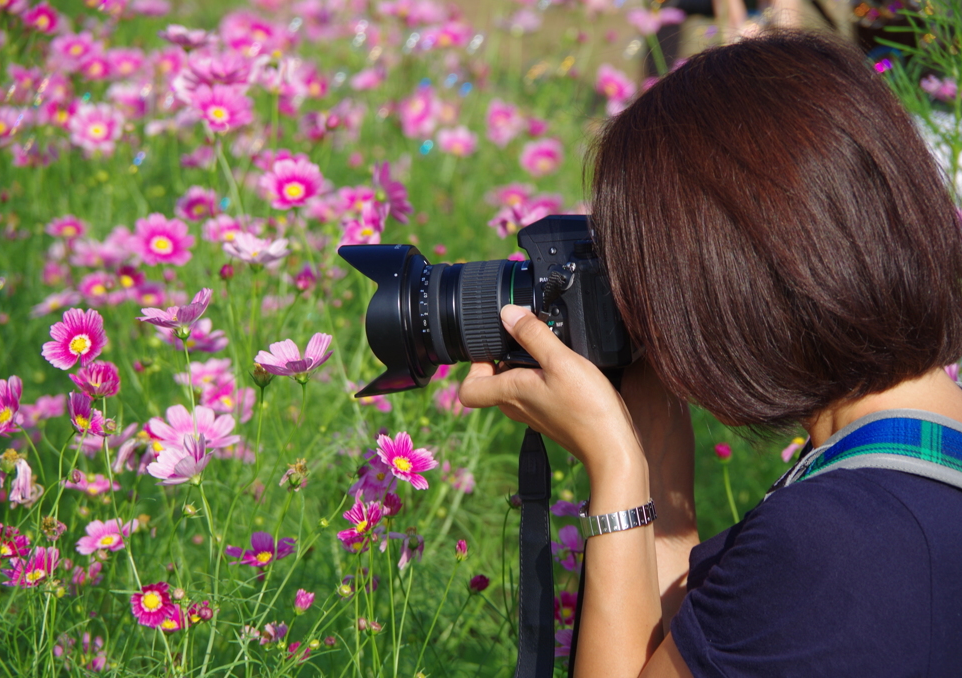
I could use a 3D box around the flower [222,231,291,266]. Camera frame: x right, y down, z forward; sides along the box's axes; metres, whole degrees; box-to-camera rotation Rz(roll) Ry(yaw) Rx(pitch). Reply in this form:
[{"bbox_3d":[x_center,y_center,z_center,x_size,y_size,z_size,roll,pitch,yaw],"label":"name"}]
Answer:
[{"bbox_3d":[-0.196,-0.079,5.000,0.055,0.019,0.053,0,10,0],"label":"flower"}]

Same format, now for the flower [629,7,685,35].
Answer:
[{"bbox_3d":[0.208,-0.378,6.800,0.058,0.028,0.055,0,6,0],"label":"flower"}]

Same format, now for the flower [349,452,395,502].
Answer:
[{"bbox_3d":[-0.078,0.100,4.150,0.036,0.037,0.016,1,6,9],"label":"flower"}]

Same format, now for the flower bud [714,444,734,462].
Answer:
[{"bbox_3d":[0.182,0.085,4.300,0.013,0.015,0.013,0,6,0],"label":"flower bud"}]

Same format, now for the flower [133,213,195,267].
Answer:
[{"bbox_3d":[-0.257,-0.081,4.650,0.050,0.047,0.018,0,-22,-3],"label":"flower"}]

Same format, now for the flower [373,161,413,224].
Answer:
[{"bbox_3d":[-0.064,-0.108,4.220,0.017,0.047,0.044,-7,13,-34],"label":"flower"}]

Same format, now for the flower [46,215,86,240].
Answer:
[{"bbox_3d":[-0.398,-0.107,5.500,0.039,0.014,0.038,0,37,0],"label":"flower"}]

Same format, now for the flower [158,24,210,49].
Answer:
[{"bbox_3d":[-0.309,-0.317,6.000,0.050,0.019,0.050,0,10,0],"label":"flower"}]

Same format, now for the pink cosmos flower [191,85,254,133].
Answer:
[{"bbox_3d":[-0.216,-0.193,4.800,0.052,0.050,0.020,-1,-36,-8],"label":"pink cosmos flower"}]

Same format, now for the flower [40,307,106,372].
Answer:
[{"bbox_3d":[-0.292,0.000,4.120,0.047,0.045,0.016,1,-14,6],"label":"flower"}]

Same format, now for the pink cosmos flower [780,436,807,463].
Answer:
[{"bbox_3d":[0.232,0.081,4.200,0.033,0.022,0.032,0,11,0],"label":"pink cosmos flower"}]

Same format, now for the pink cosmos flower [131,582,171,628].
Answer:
[{"bbox_3d":[-0.212,0.172,3.700,0.028,0.030,0.012,-1,-14,-3],"label":"pink cosmos flower"}]

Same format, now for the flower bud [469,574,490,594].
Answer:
[{"bbox_3d":[-0.001,0.182,4.250,0.013,0.015,0.013,25,7,0],"label":"flower bud"}]

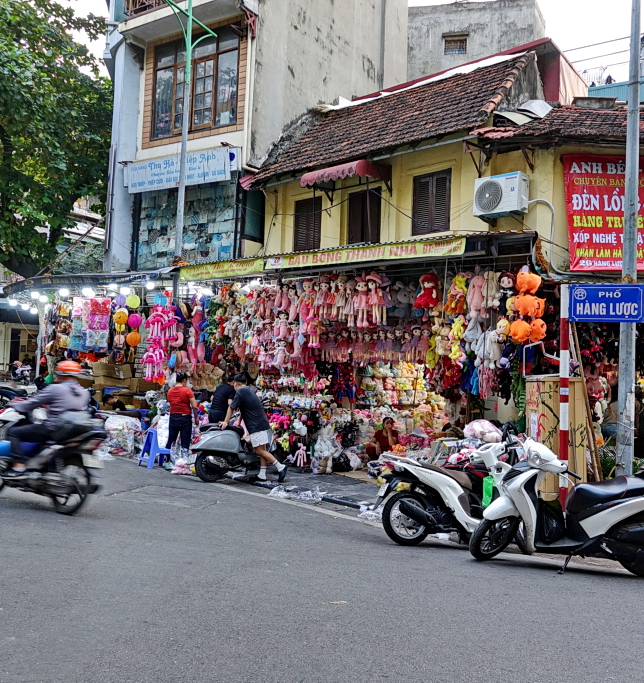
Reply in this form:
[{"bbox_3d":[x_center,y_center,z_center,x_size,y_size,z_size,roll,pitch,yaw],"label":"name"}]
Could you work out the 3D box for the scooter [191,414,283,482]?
[{"bbox_3d":[-1.058,1.395,9.855,0.680,1.080,1.800,1,-2,43],"label":"scooter"}]

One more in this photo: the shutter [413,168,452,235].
[{"bbox_3d":[1.906,-2.389,11.820,0.070,1.038,0.784,3,-2,-44],"label":"shutter"}]

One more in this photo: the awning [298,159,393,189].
[{"bbox_3d":[0.427,-3.098,12.852,0.720,0.304,1.681,3,-2,-44],"label":"awning"}]

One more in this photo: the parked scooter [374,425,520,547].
[{"bbox_3d":[1.399,1.363,6.268,1.830,1.120,0.700,2,-2,12],"label":"parked scooter"}]

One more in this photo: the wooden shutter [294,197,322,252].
[{"bbox_3d":[-0.303,-2.304,13.434,0.080,1.040,0.780,4,-2,-45],"label":"wooden shutter"}]

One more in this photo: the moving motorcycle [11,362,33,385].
[{"bbox_3d":[-13.645,1.453,31.000,1.800,1.080,0.700,1,-2,36],"label":"moving motorcycle"}]

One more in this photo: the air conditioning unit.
[{"bbox_3d":[2.740,-2.258,10.450,0.300,0.560,0.760,3,-2,-44],"label":"air conditioning unit"}]

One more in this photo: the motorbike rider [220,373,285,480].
[{"bbox_3d":[-0.908,1.140,9.050,0.850,1.440,0.520,2,-2,21],"label":"motorbike rider"}]

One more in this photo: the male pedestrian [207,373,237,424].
[{"bbox_3d":[-1.606,1.228,10.899,0.500,1.420,0.420,2,-1,27],"label":"male pedestrian"}]

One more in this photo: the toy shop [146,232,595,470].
[{"bbox_3d":[0.529,0.390,11.324,2.500,3.184,7.671,3,-2,-44],"label":"toy shop"}]

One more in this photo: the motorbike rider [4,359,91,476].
[{"bbox_3d":[-2.935,0.829,7.300,0.920,1.270,0.620,1,-2,31],"label":"motorbike rider"}]

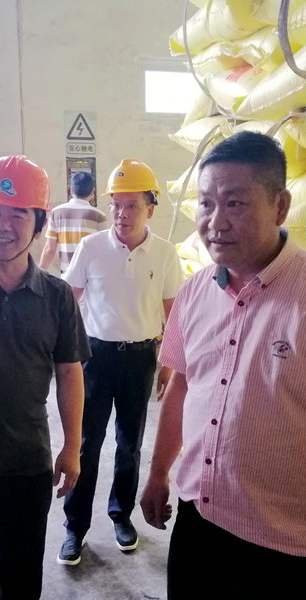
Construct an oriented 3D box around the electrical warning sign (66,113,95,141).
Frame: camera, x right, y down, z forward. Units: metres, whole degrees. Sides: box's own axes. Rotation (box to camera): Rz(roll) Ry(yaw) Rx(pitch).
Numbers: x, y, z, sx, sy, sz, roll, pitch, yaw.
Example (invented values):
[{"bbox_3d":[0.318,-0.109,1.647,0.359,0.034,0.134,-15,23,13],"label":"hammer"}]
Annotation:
[{"bbox_3d":[-0.651,-1.559,5.400,0.270,0.250,0.030,-2,11,-9],"label":"electrical warning sign"}]

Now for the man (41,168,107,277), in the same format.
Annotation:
[{"bbox_3d":[-0.607,-0.109,4.815,0.550,1.730,0.420,1,11,7],"label":"man"}]

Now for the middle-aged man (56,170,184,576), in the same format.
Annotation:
[{"bbox_3d":[-0.139,0.290,2.641,0.540,1.760,0.400,-1,11,-7],"label":"middle-aged man"}]

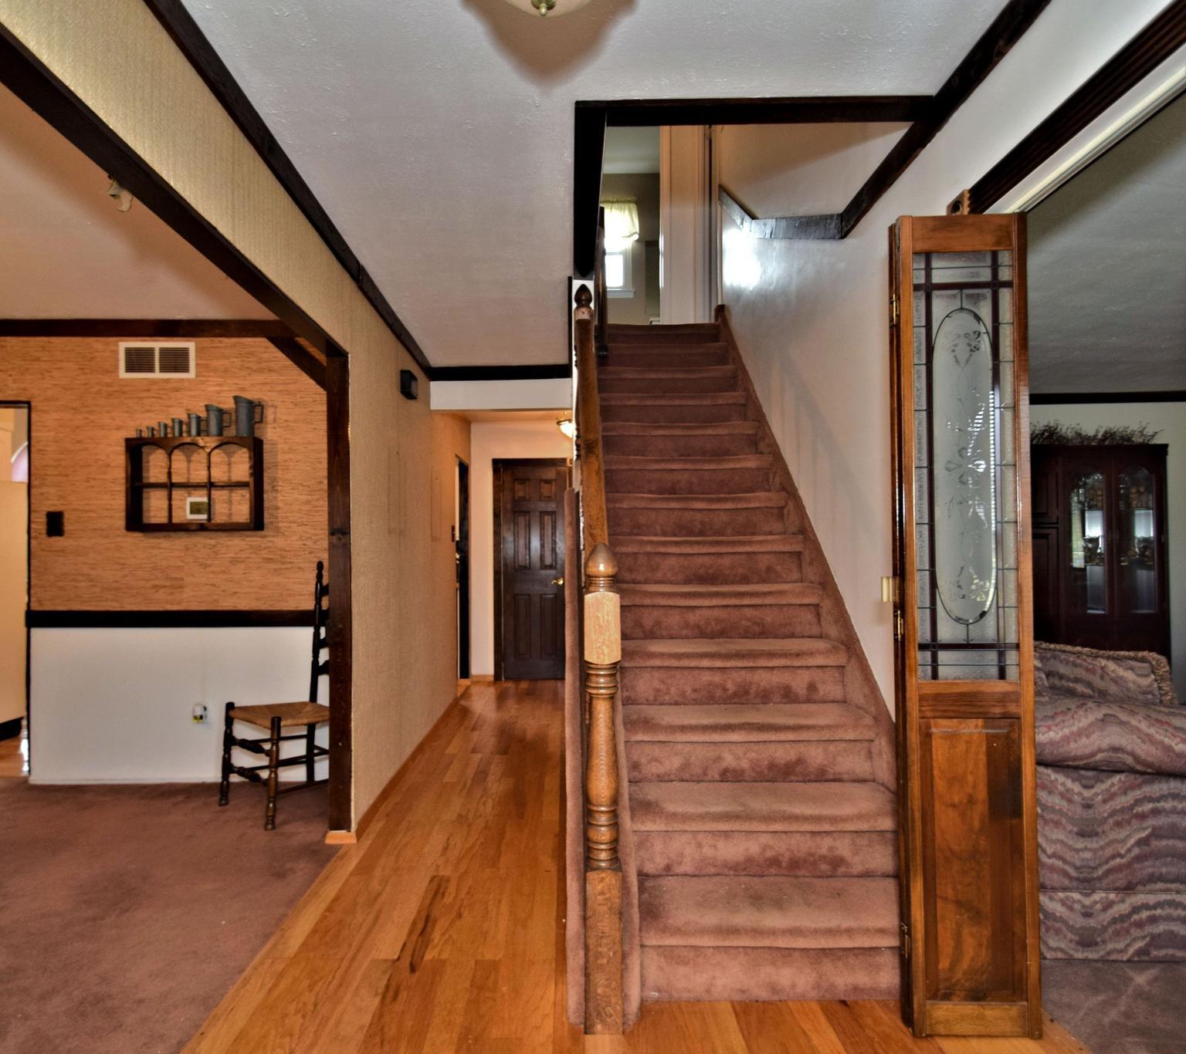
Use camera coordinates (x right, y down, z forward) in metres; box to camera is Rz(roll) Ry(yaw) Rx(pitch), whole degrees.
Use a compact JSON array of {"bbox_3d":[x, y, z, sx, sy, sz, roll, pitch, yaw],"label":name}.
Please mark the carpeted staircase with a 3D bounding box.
[{"bbox_3d":[0.490,-0.060,3.170,0.860,2.730,2.760,0,-2,-2],"label":"carpeted staircase"}]

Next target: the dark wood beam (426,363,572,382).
[{"bbox_3d":[-0.624,-1.027,4.380,0.960,0.110,0.035,0,-2,-2],"label":"dark wood beam"}]

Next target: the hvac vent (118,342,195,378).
[{"bbox_3d":[-2.297,-0.881,3.465,0.400,0.192,0.025,0,-2,-2],"label":"hvac vent"}]

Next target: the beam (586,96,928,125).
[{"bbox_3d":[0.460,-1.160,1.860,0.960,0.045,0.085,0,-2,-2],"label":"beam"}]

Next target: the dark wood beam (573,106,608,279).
[{"bbox_3d":[-0.026,-1.139,2.390,0.092,0.040,1.120,0,-2,-2],"label":"dark wood beam"}]

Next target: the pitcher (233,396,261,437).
[{"bbox_3d":[-1.795,-0.567,3.420,0.135,0.215,0.100,0,-2,0],"label":"pitcher"}]

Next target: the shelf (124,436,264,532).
[{"bbox_3d":[-2.068,-0.215,3.420,0.650,0.477,0.115,0,-2,-2],"label":"shelf"}]

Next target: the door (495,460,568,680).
[{"bbox_3d":[-0.560,0.411,6.180,0.670,2.050,0.060,0,-2,-2],"label":"door"}]

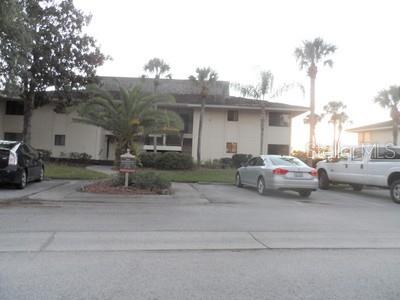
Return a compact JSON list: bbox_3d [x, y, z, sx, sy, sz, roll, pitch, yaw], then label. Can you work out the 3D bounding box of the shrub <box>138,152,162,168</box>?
[{"bbox_3d":[-3.841,0.826,21.300,1.900,1.270,1.600,2,-1,0],"label":"shrub"}]

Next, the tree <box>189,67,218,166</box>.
[{"bbox_3d":[0.177,-2.694,22.300,2.500,8.100,2.500,2,0,0],"label":"tree"}]

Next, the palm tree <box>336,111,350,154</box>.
[{"bbox_3d":[19.665,-1.576,38.000,2.200,7.670,2.200,2,-1,0],"label":"palm tree"}]

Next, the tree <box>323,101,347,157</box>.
[{"bbox_3d":[17.396,-2.077,36.000,2.900,8.700,2.900,2,-1,0],"label":"tree"}]

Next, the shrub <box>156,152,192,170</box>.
[{"bbox_3d":[-1.997,0.867,20.900,2.850,1.360,1.800,2,-1,0],"label":"shrub"}]

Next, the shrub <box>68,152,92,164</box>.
[{"bbox_3d":[-9.395,0.668,21.800,1.850,0.980,1.300,2,0,0],"label":"shrub"}]

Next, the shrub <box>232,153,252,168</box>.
[{"bbox_3d":[3.448,0.852,22.500,1.600,1.300,1.450,2,0,0],"label":"shrub"}]

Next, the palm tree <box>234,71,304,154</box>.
[{"bbox_3d":[5.395,-2.420,22.000,5.300,7.770,4.800,2,-1,0],"label":"palm tree"}]

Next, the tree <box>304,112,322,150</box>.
[{"bbox_3d":[15.078,-1.401,37.000,2.700,7.210,2.700,2,-1,0],"label":"tree"}]

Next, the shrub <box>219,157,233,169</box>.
[{"bbox_3d":[2.069,1.014,22.500,1.130,0.980,1.100,2,0,0],"label":"shrub"}]

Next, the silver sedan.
[{"bbox_3d":[2.980,1.010,11.900,1.835,1.487,4.868,2,-1,-10],"label":"silver sedan"}]

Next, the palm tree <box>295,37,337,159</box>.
[{"bbox_3d":[9.414,-3.774,23.000,3.450,11.300,3.400,2,0,0],"label":"palm tree"}]

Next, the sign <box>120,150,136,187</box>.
[{"bbox_3d":[-2.682,0.666,10.400,0.600,1.440,0.220,2,-1,-5],"label":"sign"}]

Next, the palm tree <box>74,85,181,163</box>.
[{"bbox_3d":[-4.803,-1.501,18.500,7.100,5.500,6.800,2,0,0],"label":"palm tree"}]

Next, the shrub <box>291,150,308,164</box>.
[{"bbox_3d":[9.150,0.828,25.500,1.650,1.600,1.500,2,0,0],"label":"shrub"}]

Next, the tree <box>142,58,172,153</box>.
[{"bbox_3d":[-3.451,-2.935,22.000,2.400,8.650,2.400,2,-1,0],"label":"tree"}]

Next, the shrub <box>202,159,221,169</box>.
[{"bbox_3d":[0.925,1.086,22.300,1.400,0.820,1.100,2,0,0],"label":"shrub"}]

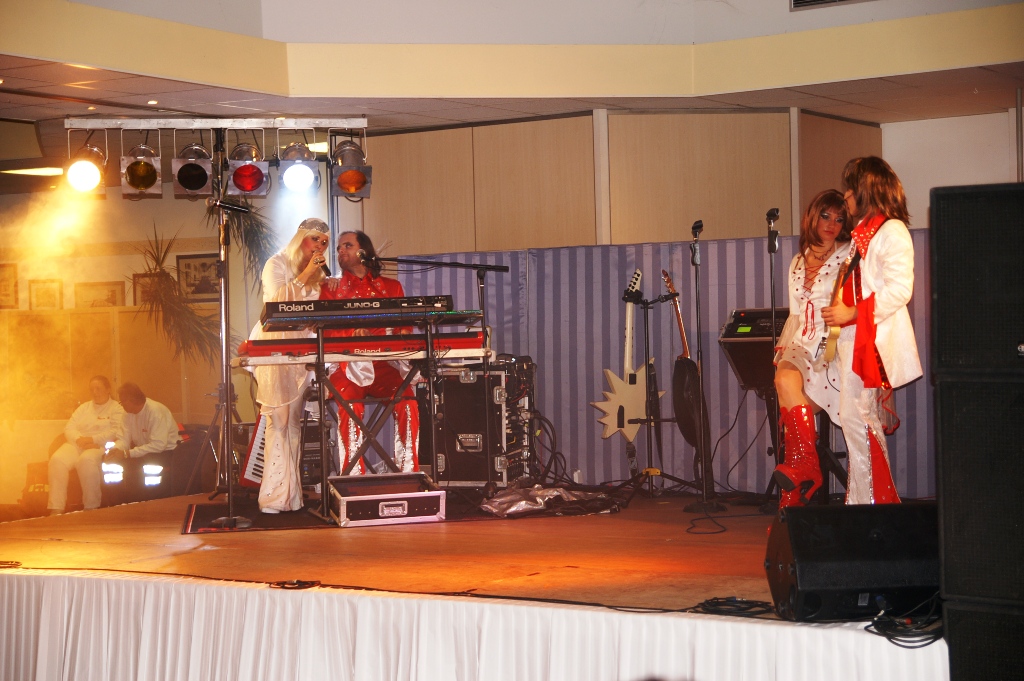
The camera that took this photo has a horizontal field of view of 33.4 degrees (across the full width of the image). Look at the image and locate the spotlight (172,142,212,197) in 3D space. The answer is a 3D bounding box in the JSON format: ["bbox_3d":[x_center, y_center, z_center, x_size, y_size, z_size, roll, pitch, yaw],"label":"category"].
[{"bbox_3d":[-1.871,-0.997,10.000,0.240,0.240,0.320,-2,32,-8],"label":"spotlight"}]

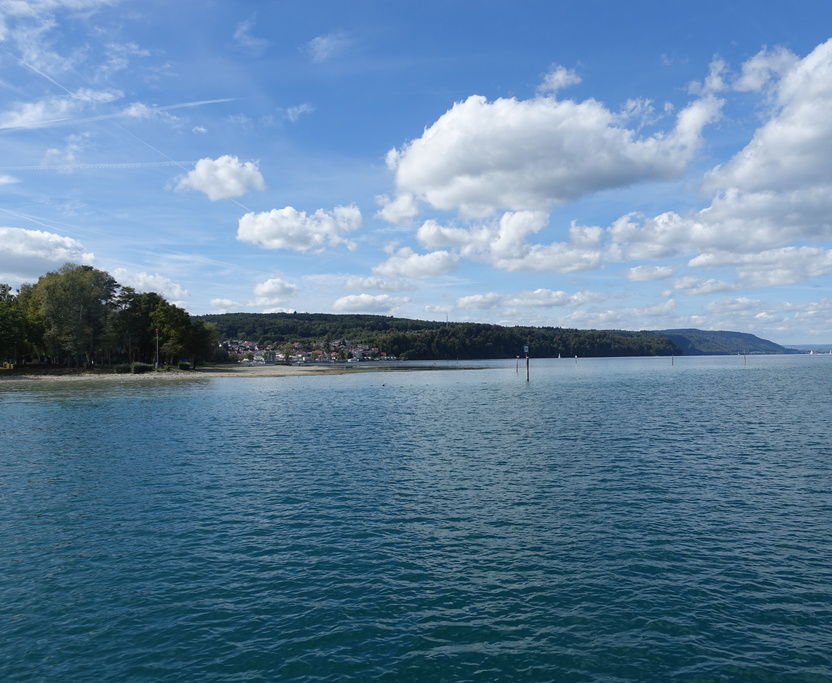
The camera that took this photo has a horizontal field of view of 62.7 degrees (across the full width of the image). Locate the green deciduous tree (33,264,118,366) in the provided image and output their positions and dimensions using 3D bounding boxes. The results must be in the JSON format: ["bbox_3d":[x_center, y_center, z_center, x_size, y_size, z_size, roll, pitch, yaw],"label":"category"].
[{"bbox_3d":[-56.359,-4.221,113.000,12.800,17.000,12.300,0,-2,-27],"label":"green deciduous tree"}]

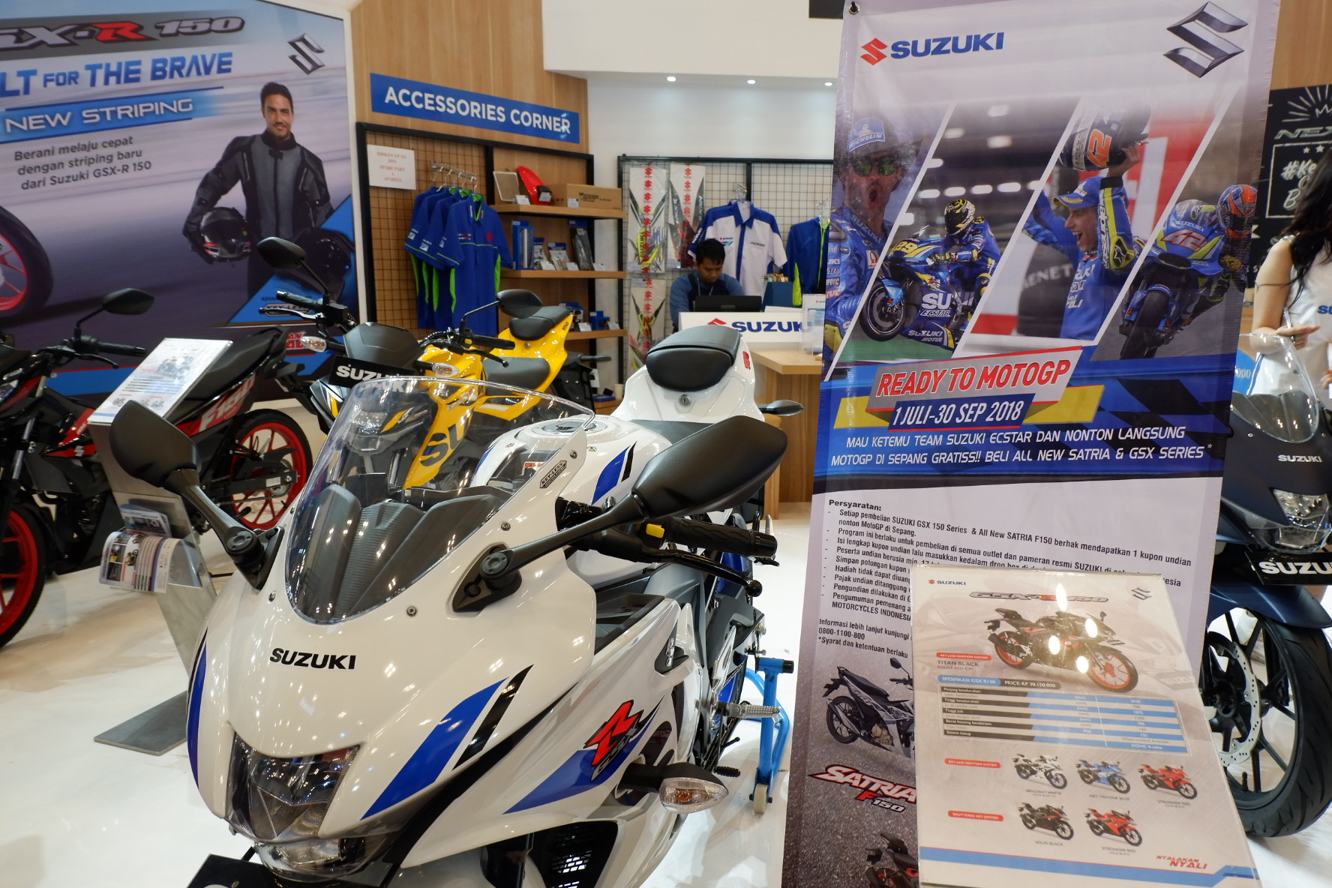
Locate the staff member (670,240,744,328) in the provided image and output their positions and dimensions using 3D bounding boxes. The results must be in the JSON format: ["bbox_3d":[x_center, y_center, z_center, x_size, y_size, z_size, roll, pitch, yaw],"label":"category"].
[{"bbox_3d":[0.235,-0.483,5.127,0.480,1.360,0.600,-1,10,-4],"label":"staff member"}]

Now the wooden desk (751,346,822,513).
[{"bbox_3d":[1.045,-0.035,4.345,1.150,0.780,0.880,-1,10,-4],"label":"wooden desk"}]

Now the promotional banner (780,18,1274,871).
[{"bbox_3d":[0.521,0.097,1.405,0.600,1.600,0.040,6,7,25],"label":"promotional banner"}]

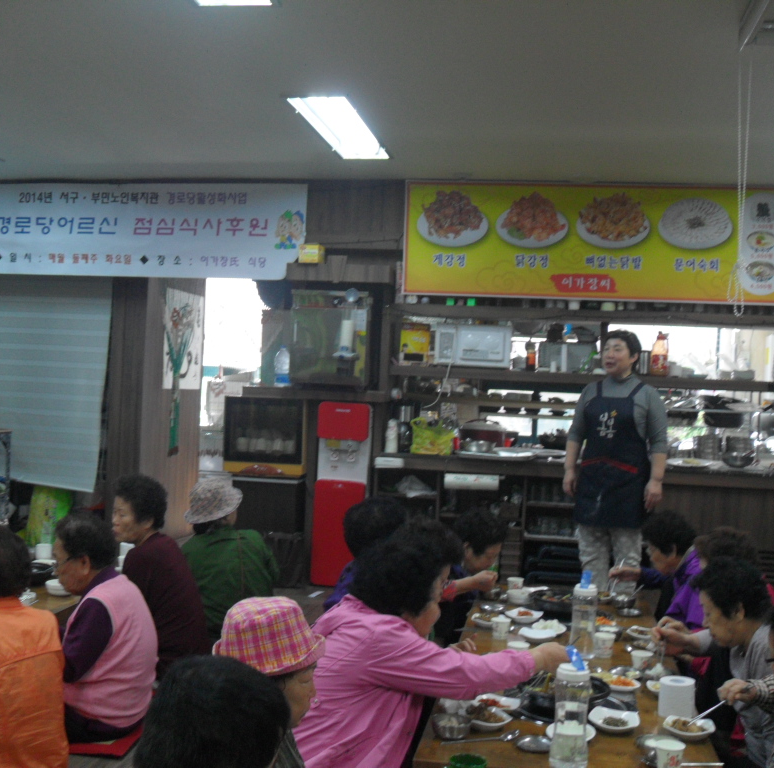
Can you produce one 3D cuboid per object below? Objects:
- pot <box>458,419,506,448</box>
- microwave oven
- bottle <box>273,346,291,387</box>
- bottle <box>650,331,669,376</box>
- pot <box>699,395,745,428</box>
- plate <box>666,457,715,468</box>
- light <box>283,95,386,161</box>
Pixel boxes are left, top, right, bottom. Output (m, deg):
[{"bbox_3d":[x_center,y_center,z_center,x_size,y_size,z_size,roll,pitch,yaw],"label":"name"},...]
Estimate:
[{"bbox_3d":[0.620,0.331,6.789,0.310,0.205,0.290,2,0,10],"label":"pot"},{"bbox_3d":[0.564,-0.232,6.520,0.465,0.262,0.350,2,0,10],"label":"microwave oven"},{"bbox_3d":[-0.690,-0.116,6.864,0.100,0.270,0.098,2,0,10],"label":"bottle"},{"bbox_3d":[1.634,-0.179,6.196,0.100,0.268,0.085,2,0,10],"label":"bottle"},{"bbox_3d":[2.071,0.170,6.392,0.280,0.200,0.260,2,0,10],"label":"pot"},{"bbox_3d":[1.811,0.469,6.179,0.285,0.035,0.270,2,0,10],"label":"plate"},{"bbox_3d":[-0.223,-1.282,5.407,0.285,0.070,1.245,2,0,10],"label":"light"}]

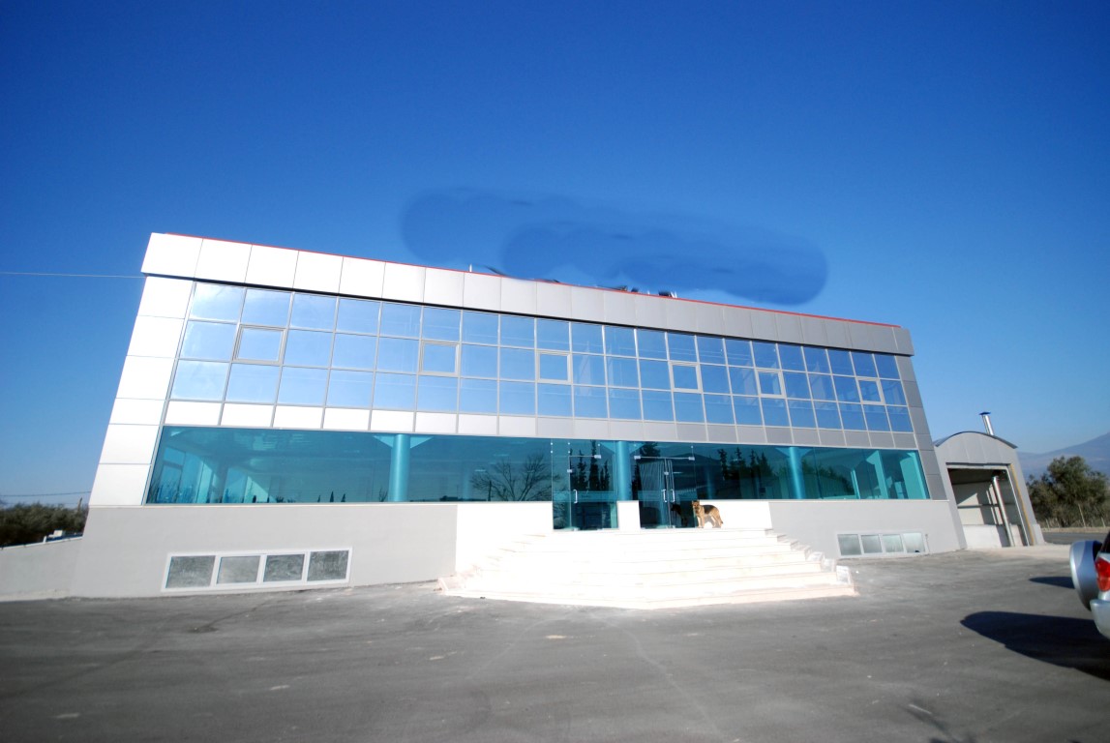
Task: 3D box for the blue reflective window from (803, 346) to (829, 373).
[{"bbox_3d":[10.336,-0.442,18.293,1.116,1.044,0.080,4,-19,-16],"label":"blue reflective window"}]

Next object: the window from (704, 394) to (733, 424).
[{"bbox_3d":[5.768,1.337,16.282,1.128,1.038,0.080,4,-18,-16],"label":"window"}]

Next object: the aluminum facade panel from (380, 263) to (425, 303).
[{"bbox_3d":[-4.608,-2.707,14.243,1.188,1.188,0.100,4,-18,-16],"label":"aluminum facade panel"}]

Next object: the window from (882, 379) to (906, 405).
[{"bbox_3d":[13.812,0.869,18.902,1.128,1.038,0.080,4,-18,-16],"label":"window"}]

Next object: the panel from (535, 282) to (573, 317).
[{"bbox_3d":[0.012,-2.361,15.389,1.190,1.222,0.080,4,-18,-16],"label":"panel"}]

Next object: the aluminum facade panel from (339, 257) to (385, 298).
[{"bbox_3d":[-5.586,-2.702,13.451,1.148,1.154,0.060,4,-18,-16],"label":"aluminum facade panel"}]

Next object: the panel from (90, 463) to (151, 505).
[{"bbox_3d":[-10.262,2.659,10.935,0.972,0.960,0.060,4,-18,-16],"label":"panel"}]

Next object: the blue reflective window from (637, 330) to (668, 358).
[{"bbox_3d":[3.426,-0.940,16.305,1.128,1.038,0.080,4,-18,-16],"label":"blue reflective window"}]

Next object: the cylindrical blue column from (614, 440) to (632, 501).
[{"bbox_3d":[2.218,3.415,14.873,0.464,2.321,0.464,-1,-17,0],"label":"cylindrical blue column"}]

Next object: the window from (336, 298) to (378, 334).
[{"bbox_3d":[-5.731,-1.595,13.582,1.142,1.048,0.080,4,-18,-16],"label":"window"}]

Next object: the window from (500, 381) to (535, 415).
[{"bbox_3d":[-1.142,0.834,14.346,1.116,1.044,0.080,4,-19,-16],"label":"window"}]

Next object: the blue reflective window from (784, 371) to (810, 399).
[{"bbox_3d":[9.204,0.535,17.623,1.116,1.044,0.080,4,-19,-16],"label":"blue reflective window"}]

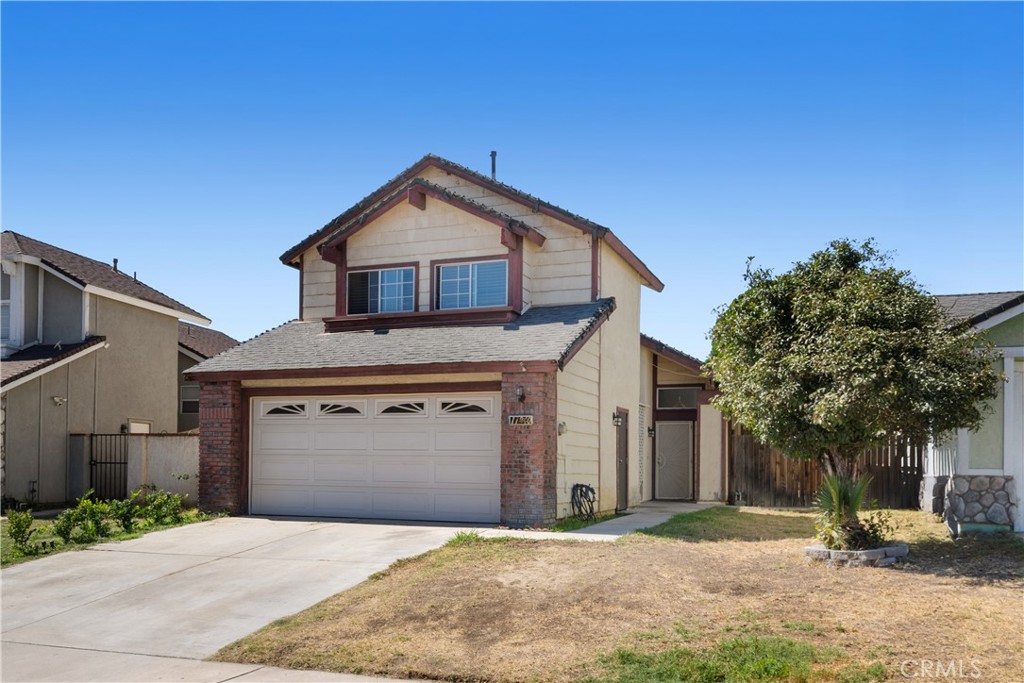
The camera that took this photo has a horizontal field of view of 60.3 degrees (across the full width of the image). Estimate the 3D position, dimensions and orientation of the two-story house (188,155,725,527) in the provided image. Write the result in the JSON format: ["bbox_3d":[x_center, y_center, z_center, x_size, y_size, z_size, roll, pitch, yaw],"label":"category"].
[{"bbox_3d":[0.350,0.250,20.200,8.600,7.100,13.400,-2,-6,21],"label":"two-story house"}]

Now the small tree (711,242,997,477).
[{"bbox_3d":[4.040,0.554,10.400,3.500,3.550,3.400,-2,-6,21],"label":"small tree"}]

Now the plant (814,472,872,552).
[{"bbox_3d":[3.816,1.957,10.150,0.680,0.920,0.680,-2,-6,21],"label":"plant"}]

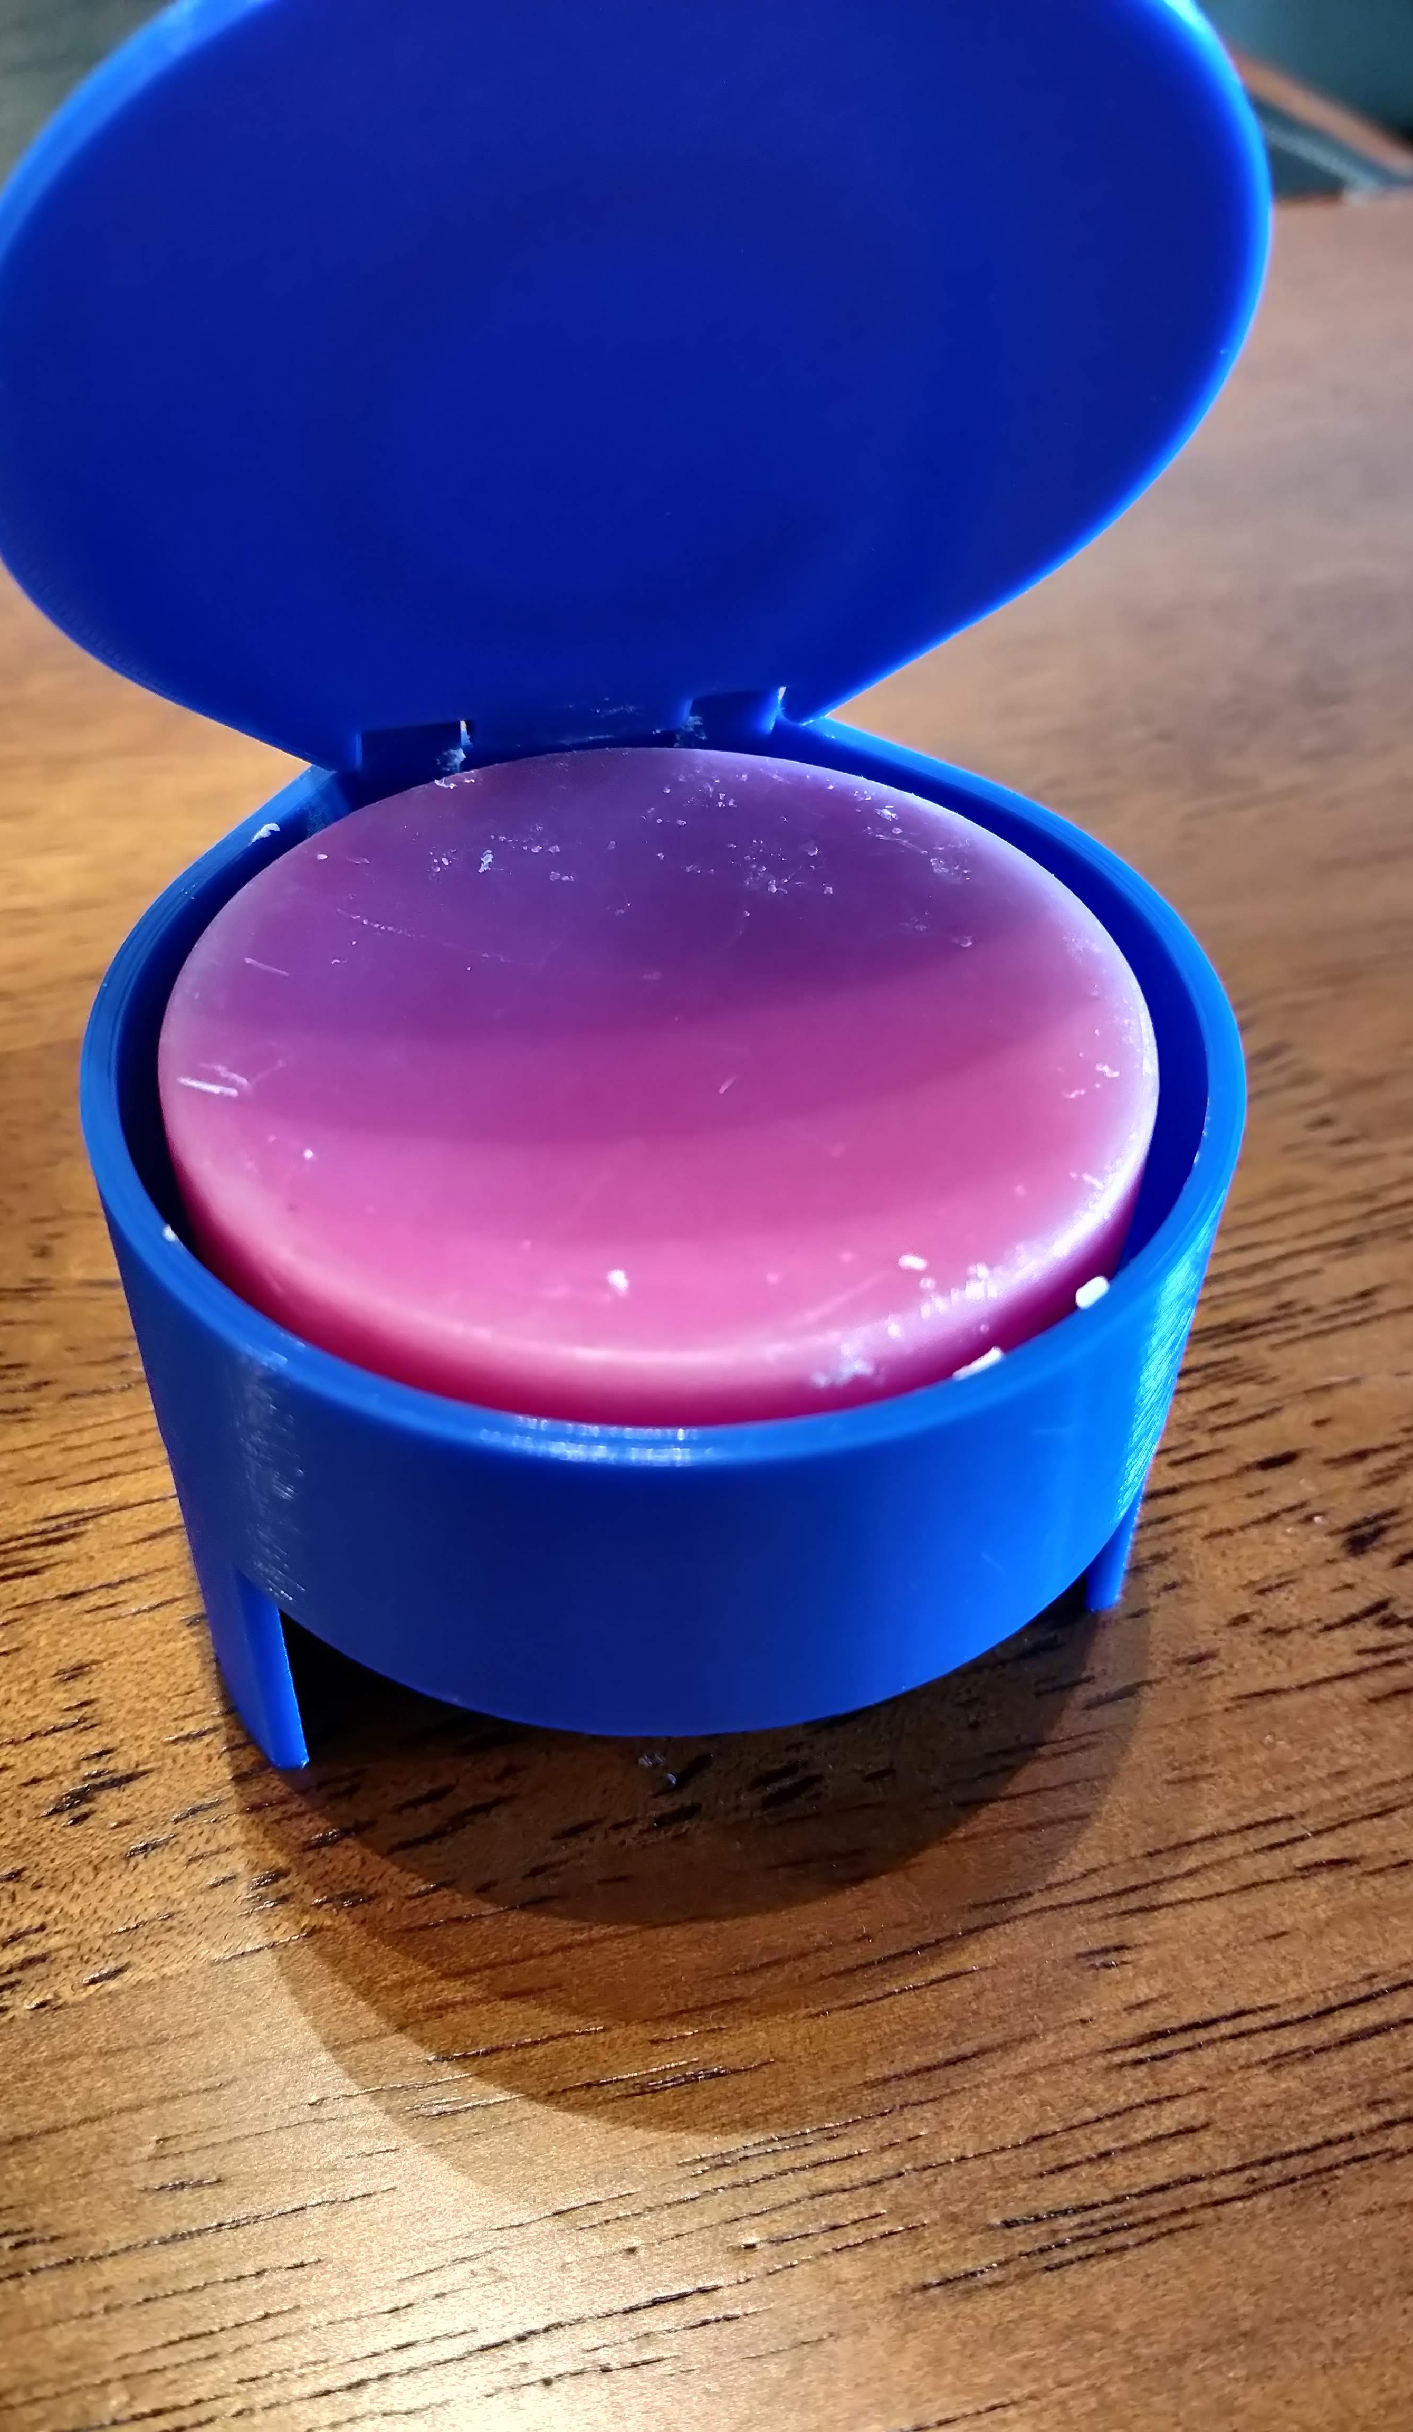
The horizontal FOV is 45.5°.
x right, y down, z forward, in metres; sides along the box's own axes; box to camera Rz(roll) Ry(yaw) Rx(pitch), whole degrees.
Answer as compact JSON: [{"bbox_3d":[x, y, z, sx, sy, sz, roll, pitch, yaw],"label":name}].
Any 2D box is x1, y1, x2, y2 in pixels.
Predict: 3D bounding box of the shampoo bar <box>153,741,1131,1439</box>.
[{"bbox_3d":[-0.003,-0.006,0.117,0.064,0.024,0.064,1,45,-1],"label":"shampoo bar"}]

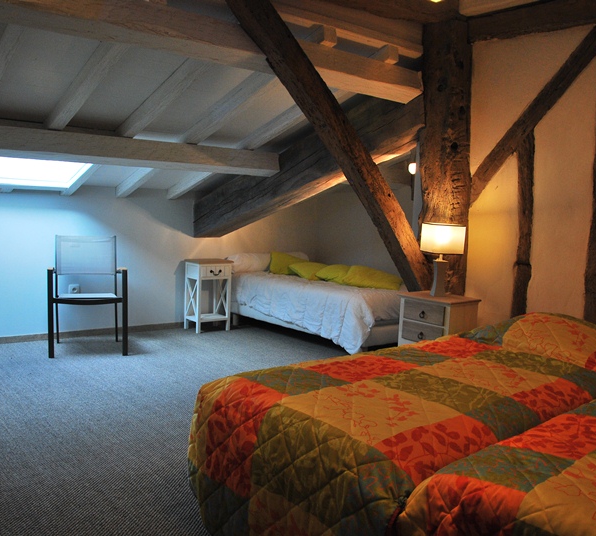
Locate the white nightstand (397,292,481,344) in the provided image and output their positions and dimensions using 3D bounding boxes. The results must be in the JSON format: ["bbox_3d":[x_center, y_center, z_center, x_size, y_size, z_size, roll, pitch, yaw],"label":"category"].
[{"bbox_3d":[0.858,0.484,3.725,0.290,0.591,0.420,-2,6,-37],"label":"white nightstand"}]

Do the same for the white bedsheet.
[{"bbox_3d":[0.280,0.335,5.416,1.000,0.500,1.820,-2,6,-37],"label":"white bedsheet"}]

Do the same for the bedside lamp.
[{"bbox_3d":[0.905,-0.048,3.777,0.215,0.463,0.200,1,5,-7],"label":"bedside lamp"}]

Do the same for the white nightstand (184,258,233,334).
[{"bbox_3d":[-0.836,0.254,5.581,0.360,0.655,0.300,-2,6,-37],"label":"white nightstand"}]

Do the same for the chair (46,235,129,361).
[{"bbox_3d":[-1.625,0.197,4.666,0.560,0.875,0.580,0,5,-17],"label":"chair"}]

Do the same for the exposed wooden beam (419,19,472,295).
[{"bbox_3d":[0.965,-0.421,3.999,0.230,2.355,0.290,-2,6,-37],"label":"exposed wooden beam"}]

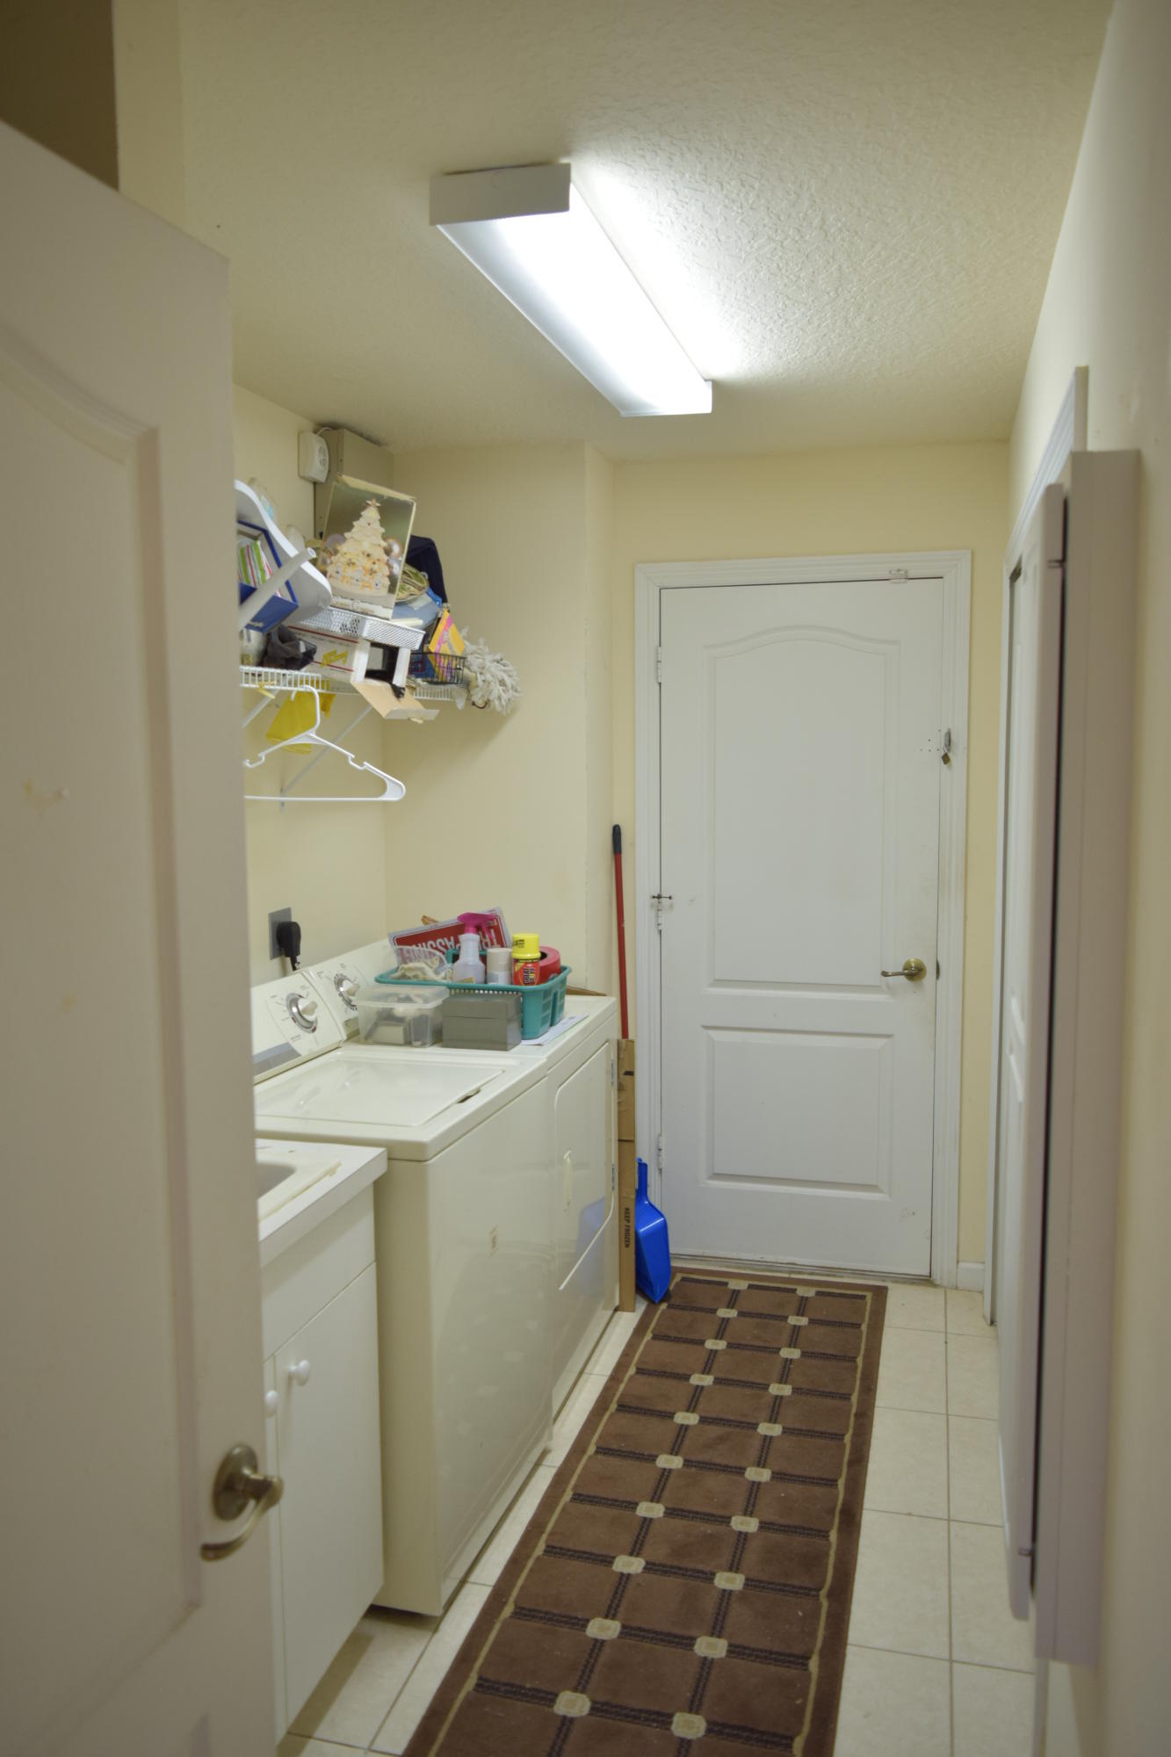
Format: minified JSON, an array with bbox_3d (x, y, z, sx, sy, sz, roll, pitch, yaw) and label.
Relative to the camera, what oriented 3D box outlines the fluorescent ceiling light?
[{"bbox_3d":[0.030,-1.057,2.502,0.215,0.070,1.210,1,6,15],"label":"fluorescent ceiling light"}]

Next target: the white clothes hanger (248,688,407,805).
[{"bbox_3d":[-0.591,-0.286,2.825,0.420,0.240,0.018,1,6,15],"label":"white clothes hanger"}]

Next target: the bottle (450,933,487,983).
[{"bbox_3d":[-0.285,0.236,3.363,0.105,0.280,0.070,-1,6,-4],"label":"bottle"}]

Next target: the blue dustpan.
[{"bbox_3d":[0.177,1.018,3.884,0.105,0.395,0.225,-7,4,16],"label":"blue dustpan"}]

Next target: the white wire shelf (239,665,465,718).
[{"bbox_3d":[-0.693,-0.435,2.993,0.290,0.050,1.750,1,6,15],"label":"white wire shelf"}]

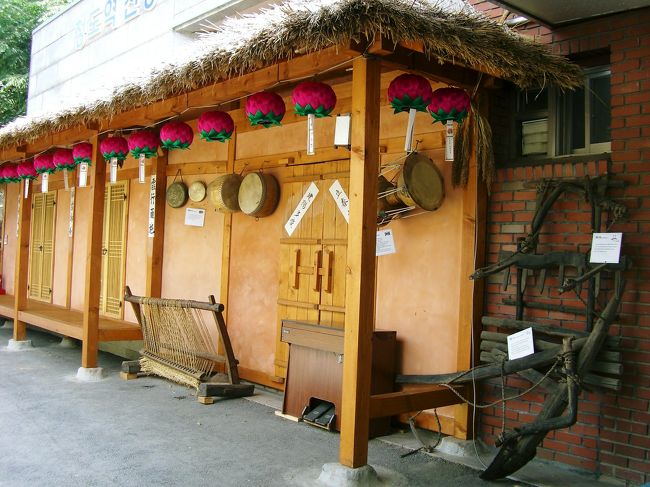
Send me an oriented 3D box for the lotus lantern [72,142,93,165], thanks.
[{"bbox_3d":[-2.763,-1.032,8.178,0.285,0.250,0.285,3,-1,-40],"label":"lotus lantern"}]

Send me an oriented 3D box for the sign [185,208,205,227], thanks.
[{"bbox_3d":[-1.443,-0.287,7.947,0.243,0.186,0.005,8,1,25],"label":"sign"}]

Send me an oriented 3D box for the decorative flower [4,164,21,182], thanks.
[{"bbox_3d":[-4.497,-1.010,10.215,0.280,0.255,0.280,3,-1,-40],"label":"decorative flower"}]

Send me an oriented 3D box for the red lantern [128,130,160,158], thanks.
[{"bbox_3d":[-1.793,-0.981,7.087,0.310,0.275,0.310,3,-1,-40],"label":"red lantern"}]

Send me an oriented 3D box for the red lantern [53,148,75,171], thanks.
[{"bbox_3d":[-2.914,-0.936,7.950,0.270,0.240,0.270,3,-2,-41],"label":"red lantern"}]

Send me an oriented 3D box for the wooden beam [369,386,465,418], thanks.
[{"bbox_3d":[0.596,1.014,4.645,0.916,0.125,0.099,3,-2,-39],"label":"wooden beam"}]

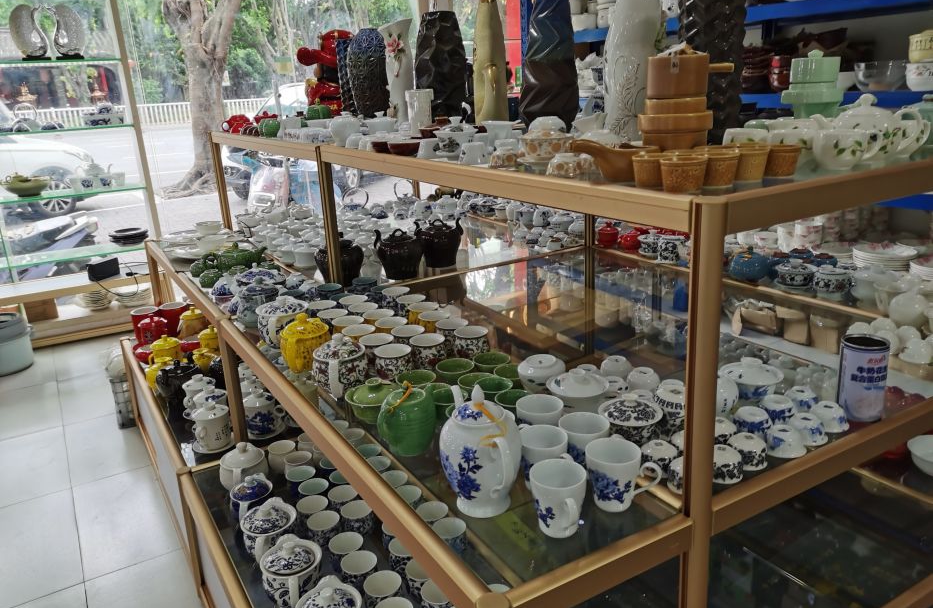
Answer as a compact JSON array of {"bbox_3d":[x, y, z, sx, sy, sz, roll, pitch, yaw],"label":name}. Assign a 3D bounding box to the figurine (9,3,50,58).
[{"bbox_3d":[-2.222,-1.382,3.704,0.200,0.275,0.090,-11,19,-24],"label":"figurine"}]

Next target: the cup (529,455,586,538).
[{"bbox_3d":[0.118,0.249,0.905,0.070,0.078,0.089,-7,18,-13],"label":"cup"}]

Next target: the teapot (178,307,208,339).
[{"bbox_3d":[-1.051,0.078,2.836,0.108,0.125,0.165,13,24,43],"label":"teapot"}]

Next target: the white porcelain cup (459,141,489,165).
[{"bbox_3d":[0.013,-0.291,1.399,0.056,0.038,0.056,-3,17,1],"label":"white porcelain cup"}]

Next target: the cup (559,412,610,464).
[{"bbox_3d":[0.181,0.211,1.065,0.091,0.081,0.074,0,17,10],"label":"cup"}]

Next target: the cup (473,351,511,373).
[{"bbox_3d":[0.051,0.128,1.393,0.070,0.043,0.070,-3,17,1],"label":"cup"}]

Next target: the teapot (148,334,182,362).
[{"bbox_3d":[-1.096,0.170,2.642,0.125,0.100,0.100,-16,21,-36],"label":"teapot"}]

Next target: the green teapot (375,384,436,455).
[{"bbox_3d":[-0.092,0.177,1.153,0.083,0.108,0.122,8,21,34],"label":"green teapot"}]

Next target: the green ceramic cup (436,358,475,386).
[{"bbox_3d":[-0.019,0.140,1.390,0.072,0.047,0.072,-3,17,1],"label":"green ceramic cup"}]

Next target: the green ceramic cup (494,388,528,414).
[{"bbox_3d":[0.079,0.179,1.222,0.065,0.043,0.065,-3,17,1],"label":"green ceramic cup"}]

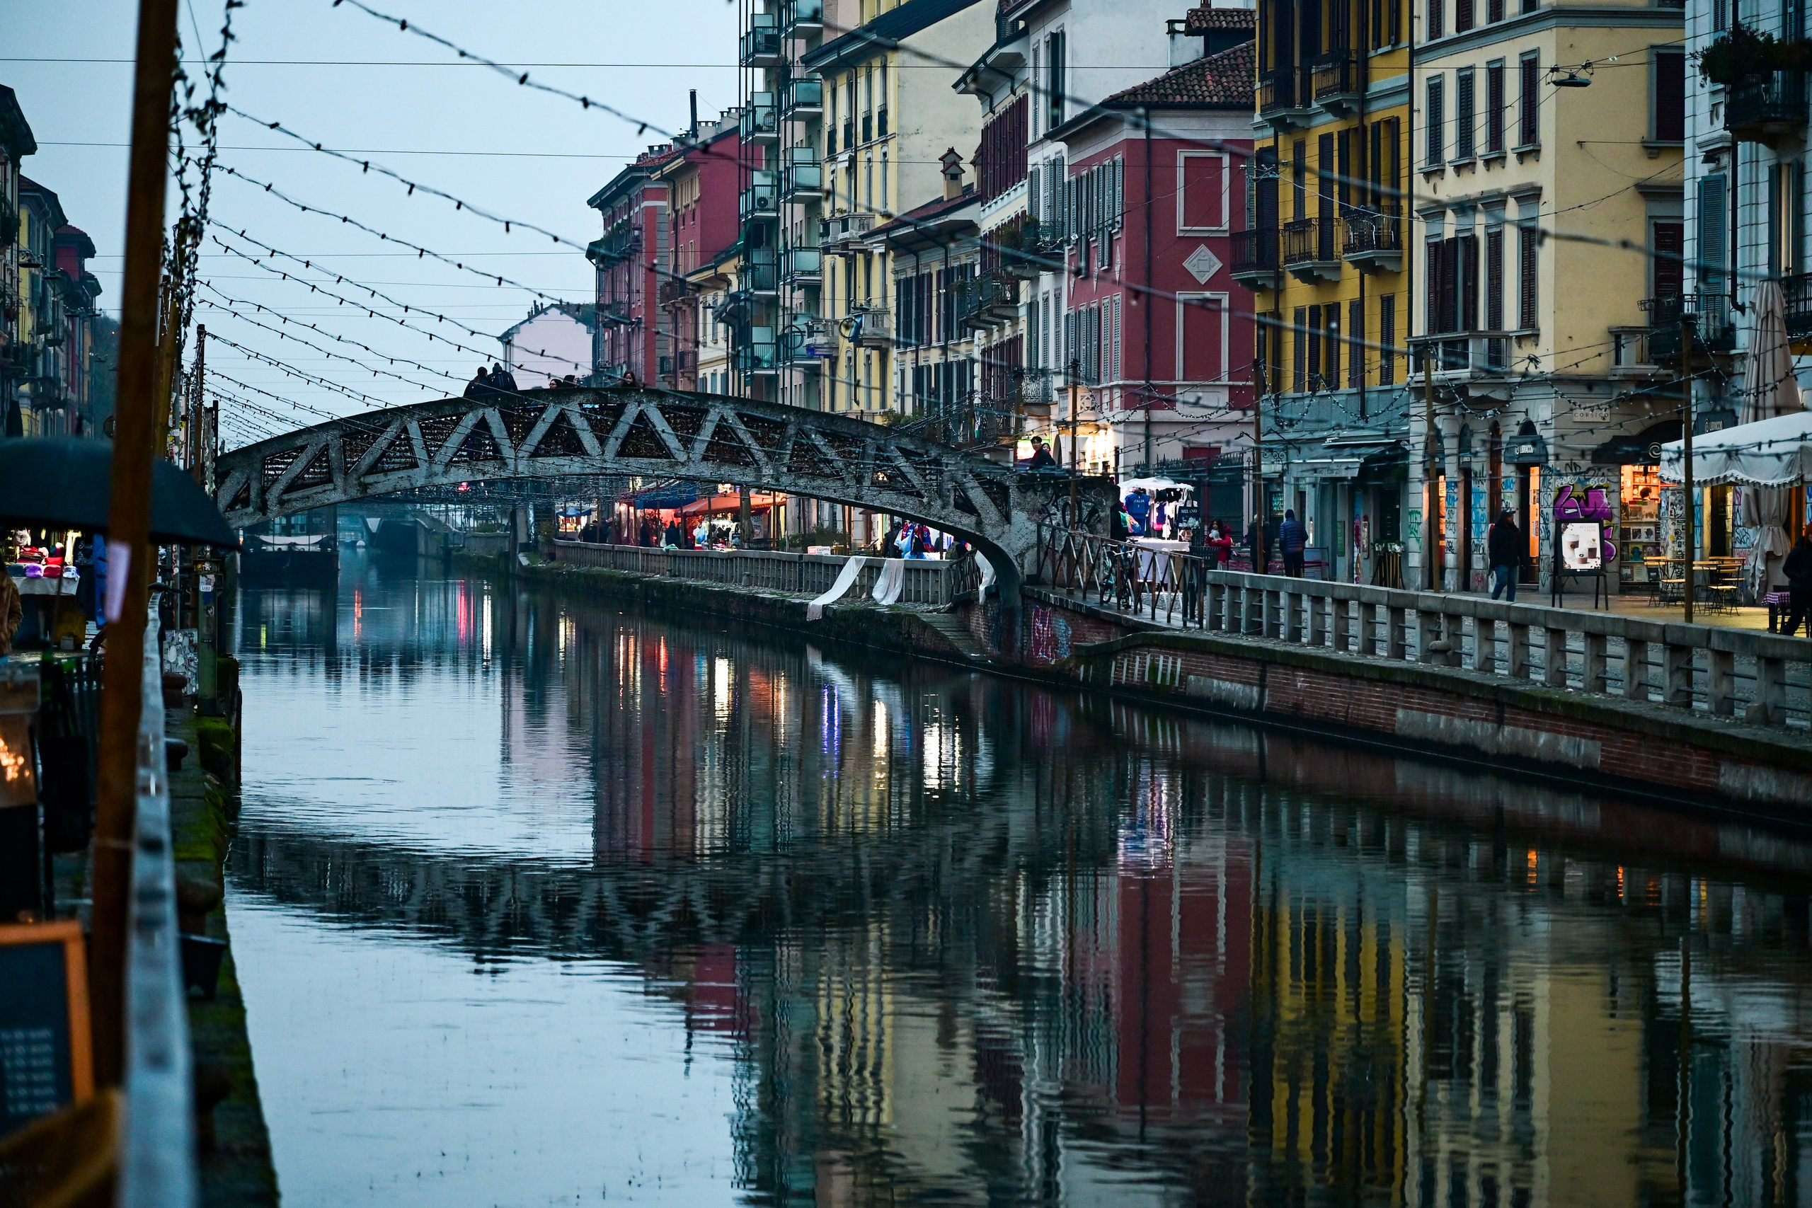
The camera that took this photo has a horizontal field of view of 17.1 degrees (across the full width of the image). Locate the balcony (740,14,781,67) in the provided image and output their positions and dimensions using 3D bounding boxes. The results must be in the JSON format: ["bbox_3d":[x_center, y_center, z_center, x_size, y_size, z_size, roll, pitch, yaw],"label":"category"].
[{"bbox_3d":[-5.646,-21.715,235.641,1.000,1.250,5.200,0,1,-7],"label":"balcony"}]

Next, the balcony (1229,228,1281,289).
[{"bbox_3d":[8.177,-7.971,140.139,0.720,1.360,2.200,0,1,-11],"label":"balcony"}]

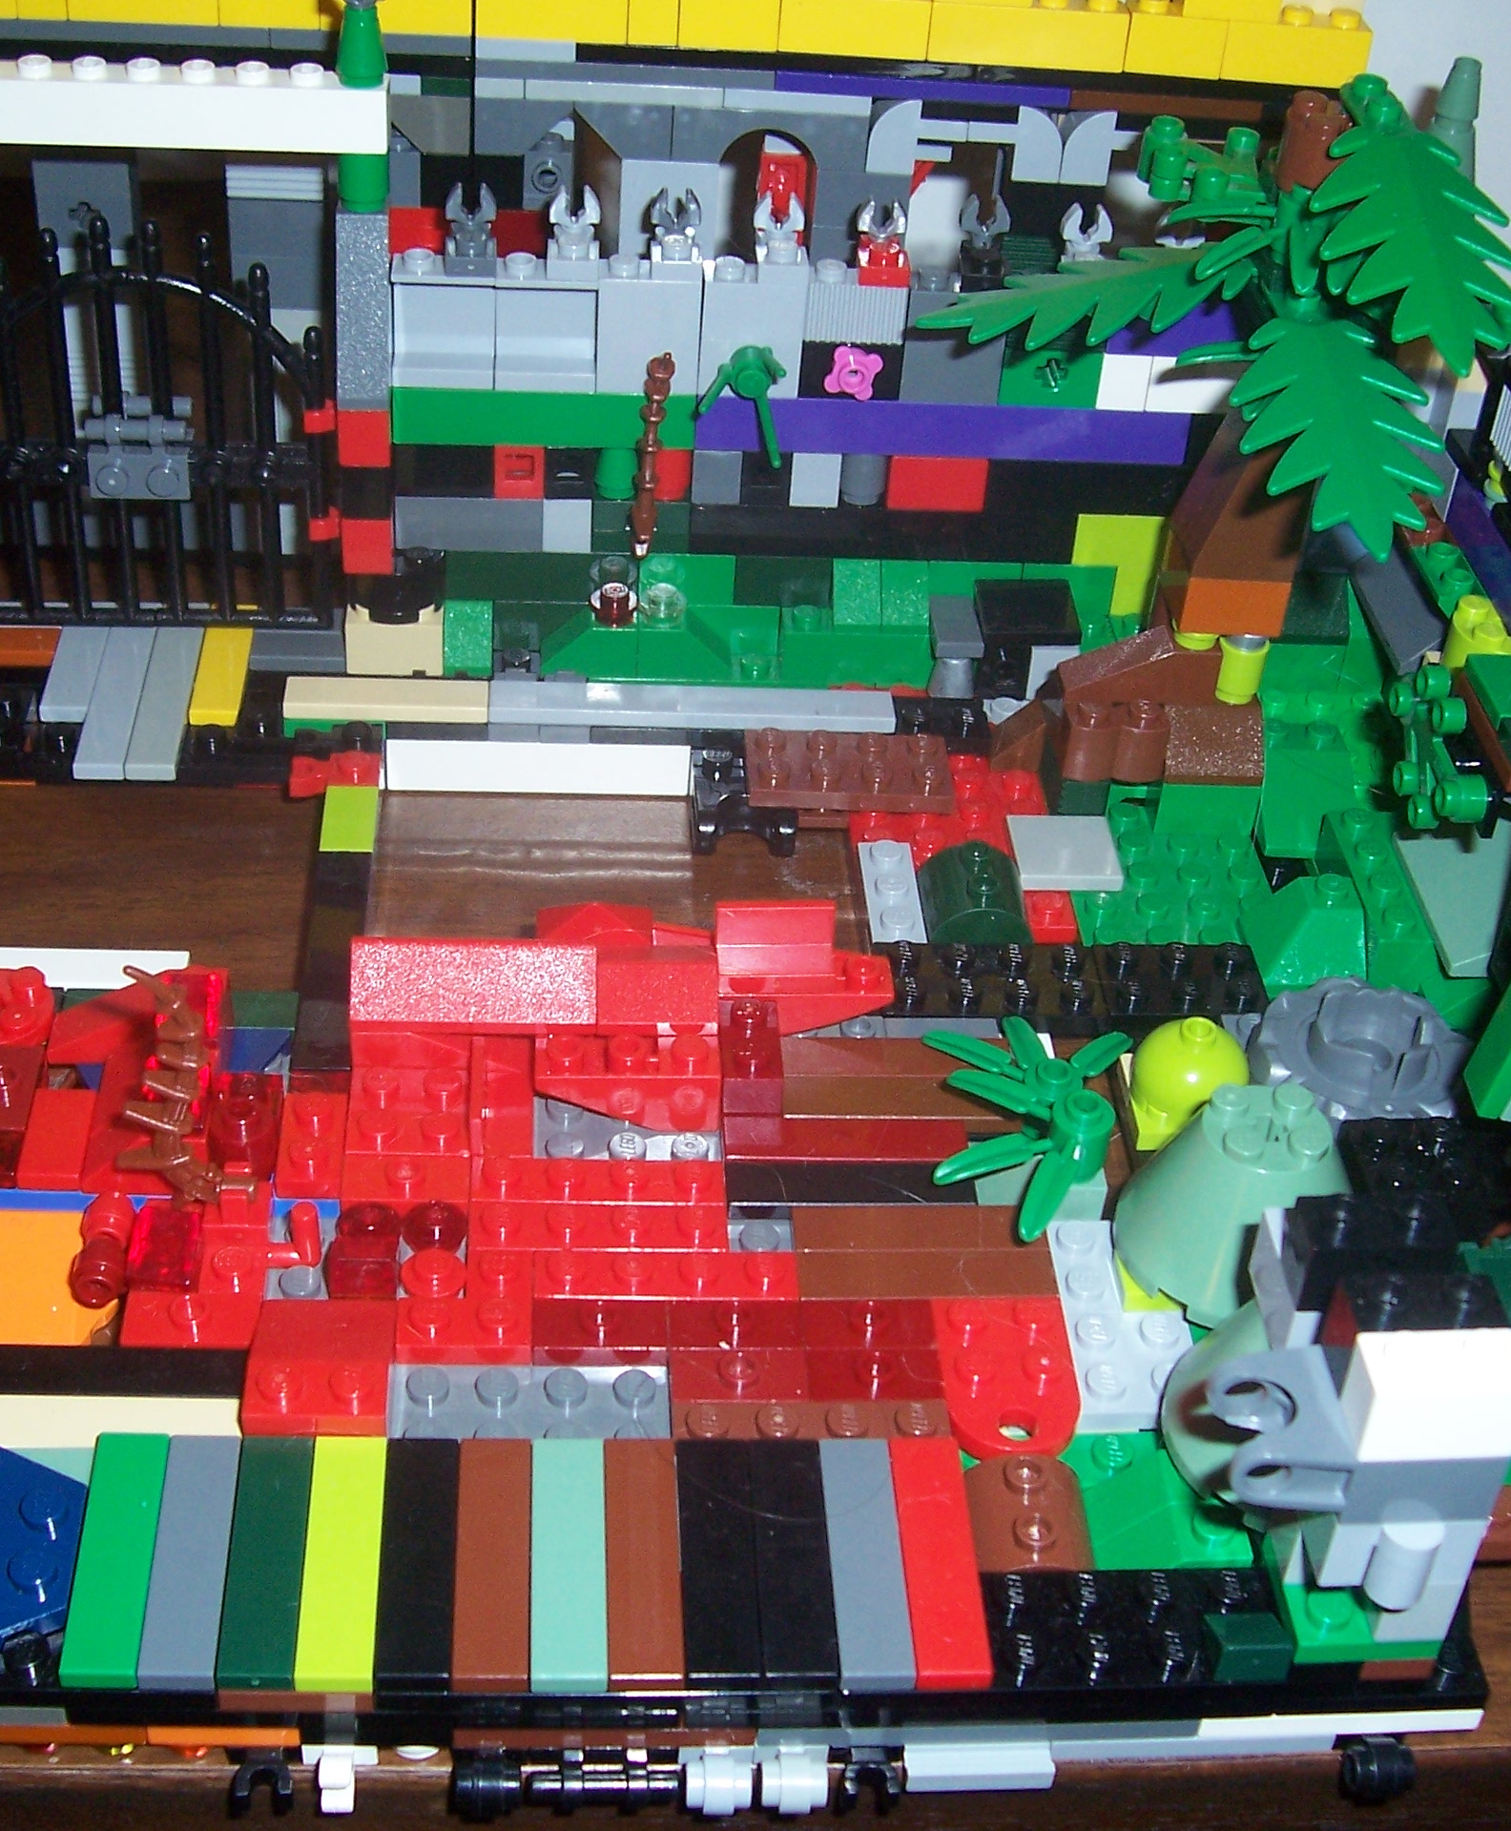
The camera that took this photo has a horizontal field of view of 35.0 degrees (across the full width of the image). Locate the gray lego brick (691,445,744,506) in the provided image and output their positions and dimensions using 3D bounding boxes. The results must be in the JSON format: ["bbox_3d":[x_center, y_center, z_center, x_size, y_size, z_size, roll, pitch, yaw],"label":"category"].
[{"bbox_3d":[-0.006,-0.073,0.390,0.008,0.010,0.008,1,36,-5],"label":"gray lego brick"}]

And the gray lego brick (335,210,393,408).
[{"bbox_3d":[-0.059,-0.093,0.363,0.008,0.029,0.016,1,37,-5],"label":"gray lego brick"}]

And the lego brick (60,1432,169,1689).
[{"bbox_3d":[-0.066,0.067,0.251,0.008,0.003,0.032,1,37,-5],"label":"lego brick"}]

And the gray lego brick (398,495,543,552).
[{"bbox_3d":[-0.047,-0.066,0.393,0.024,0.010,0.008,1,37,-5],"label":"gray lego brick"}]

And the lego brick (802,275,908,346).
[{"bbox_3d":[0.016,-0.096,0.376,0.016,0.010,0.008,1,35,-5],"label":"lego brick"}]

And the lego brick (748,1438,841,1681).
[{"bbox_3d":[0.004,0.070,0.259,0.008,0.003,0.032,1,37,-5],"label":"lego brick"}]

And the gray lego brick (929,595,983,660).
[{"bbox_3d":[0.033,-0.047,0.390,0.008,0.003,0.016,1,37,-5],"label":"gray lego brick"}]

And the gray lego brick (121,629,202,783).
[{"bbox_3d":[-0.095,-0.036,0.388,0.008,0.003,0.048,0,37,-6],"label":"gray lego brick"}]

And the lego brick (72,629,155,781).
[{"bbox_3d":[-0.105,-0.037,0.399,0.008,0.003,0.048,1,37,-5],"label":"lego brick"}]

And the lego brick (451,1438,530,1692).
[{"bbox_3d":[-0.028,0.070,0.259,0.008,0.003,0.032,1,37,-5],"label":"lego brick"}]

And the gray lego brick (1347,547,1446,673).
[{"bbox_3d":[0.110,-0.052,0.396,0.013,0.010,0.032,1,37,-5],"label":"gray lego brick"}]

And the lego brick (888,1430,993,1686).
[{"bbox_3d":[0.020,0.070,0.262,0.008,0.003,0.032,1,36,-5],"label":"lego brick"}]

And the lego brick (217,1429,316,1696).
[{"bbox_3d":[-0.052,0.069,0.255,0.008,0.003,0.032,1,36,-5],"label":"lego brick"}]

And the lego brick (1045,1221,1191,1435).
[{"bbox_3d":[0.046,0.050,0.297,0.016,0.005,0.032,1,37,-5],"label":"lego brick"}]

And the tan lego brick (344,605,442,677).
[{"bbox_3d":[-0.059,-0.048,0.398,0.016,0.010,0.016,1,37,-5],"label":"tan lego brick"}]

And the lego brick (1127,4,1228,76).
[{"bbox_3d":[0.067,-0.143,0.389,0.016,0.011,0.008,2,34,-6],"label":"lego brick"}]

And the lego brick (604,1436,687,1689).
[{"bbox_3d":[-0.012,0.070,0.258,0.008,0.003,0.032,1,37,-5],"label":"lego brick"}]

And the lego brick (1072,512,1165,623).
[{"bbox_3d":[0.061,-0.061,0.406,0.016,0.019,0.008,1,37,-5],"label":"lego brick"}]

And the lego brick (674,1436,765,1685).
[{"bbox_3d":[-0.004,0.069,0.256,0.008,0.003,0.032,1,37,-5],"label":"lego brick"}]

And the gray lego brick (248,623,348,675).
[{"bbox_3d":[-0.076,-0.044,0.400,0.016,0.003,0.008,1,36,-5],"label":"gray lego brick"}]

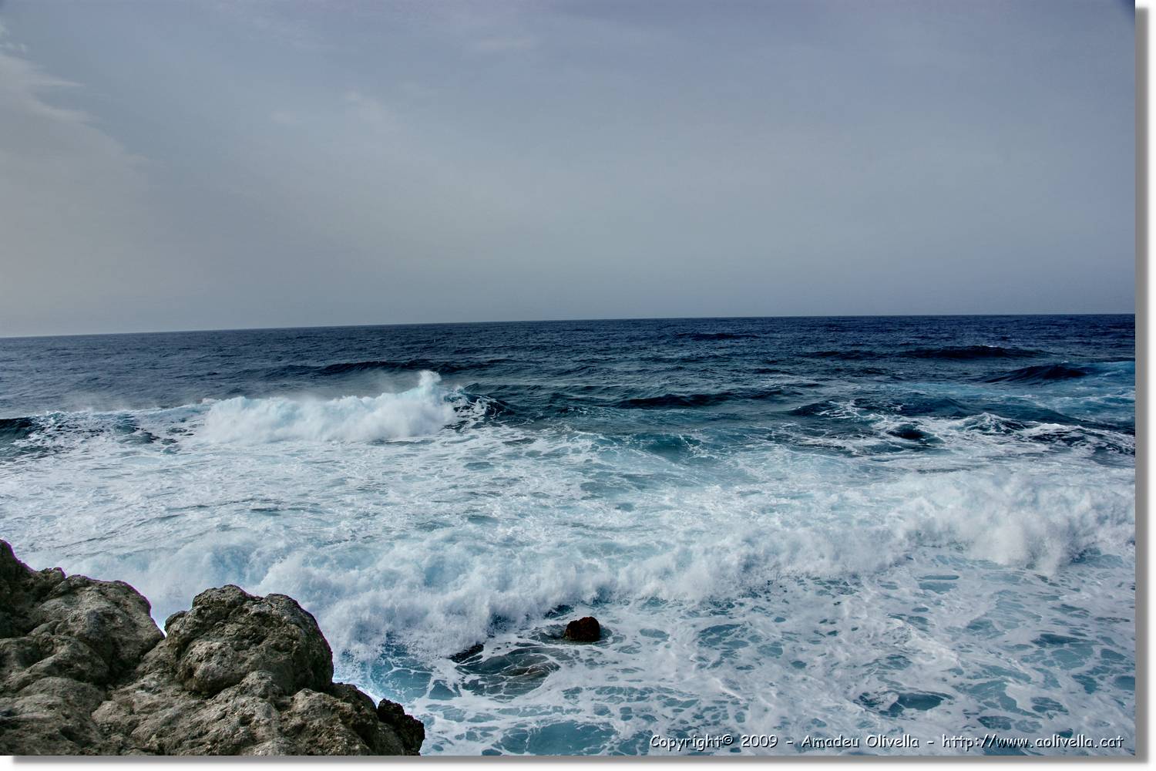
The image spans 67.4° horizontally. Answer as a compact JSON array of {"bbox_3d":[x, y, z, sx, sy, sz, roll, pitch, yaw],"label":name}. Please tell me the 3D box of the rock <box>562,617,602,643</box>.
[{"bbox_3d":[0.078,4.237,15.000,0.640,0.440,0.550,-1,4,0],"label":"rock"}]

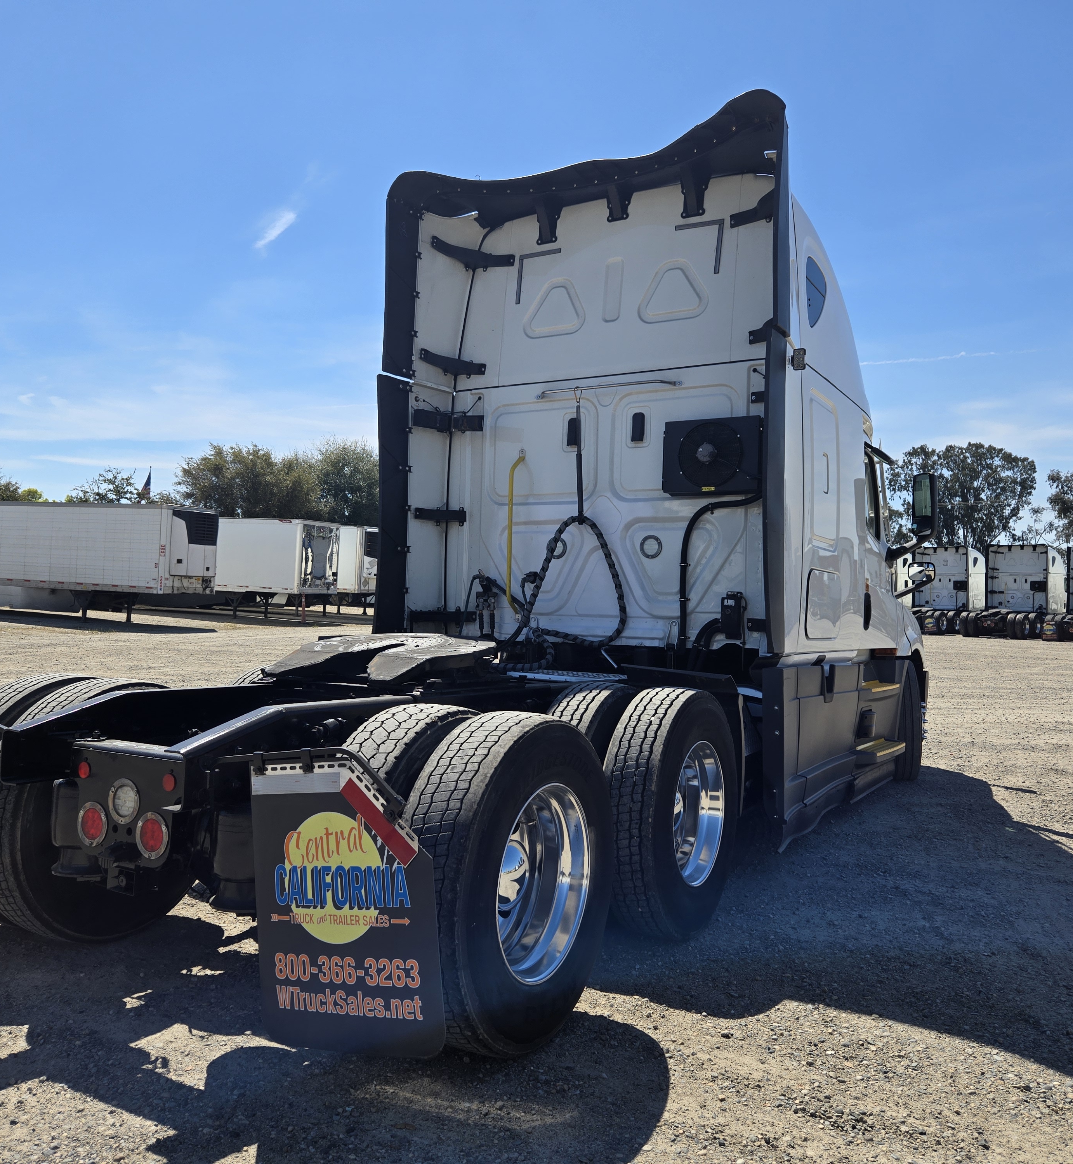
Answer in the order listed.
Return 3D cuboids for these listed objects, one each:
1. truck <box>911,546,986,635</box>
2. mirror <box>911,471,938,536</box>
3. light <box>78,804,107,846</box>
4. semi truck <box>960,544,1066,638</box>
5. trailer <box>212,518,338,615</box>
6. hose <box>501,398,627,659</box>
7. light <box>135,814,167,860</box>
[{"bbox_3d":[19.123,0.409,47.534,8.100,3.920,2.600,3,-2,-45],"label":"truck"},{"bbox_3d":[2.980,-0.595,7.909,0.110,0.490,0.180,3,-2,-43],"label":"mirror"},{"bbox_3d":[-1.417,0.775,3.294,0.141,0.141,0.045,1,-2,29],"label":"light"},{"bbox_3d":[20.731,0.437,43.656,2.600,3.920,8.100,0,-2,44],"label":"semi truck"},{"bbox_3d":[-16.193,-0.673,45.087,16.150,4.057,2.600,2,0,25],"label":"trailer"},{"bbox_3d":[0.147,-0.349,6.088,0.780,1.492,0.330,1,-2,29],"label":"hose"},{"bbox_3d":[-1.176,0.778,3.158,0.141,0.141,0.045,1,-2,29],"label":"light"}]

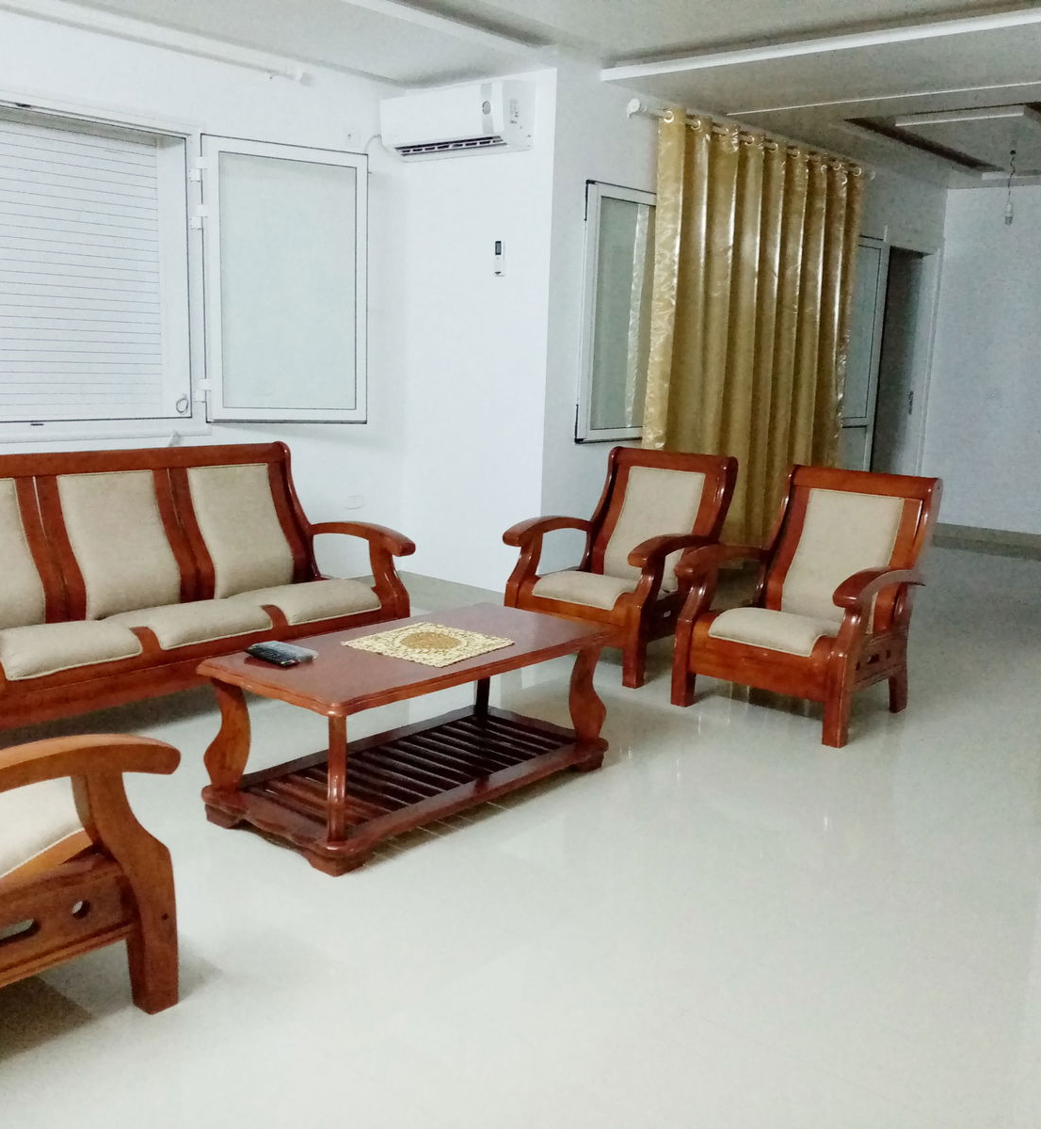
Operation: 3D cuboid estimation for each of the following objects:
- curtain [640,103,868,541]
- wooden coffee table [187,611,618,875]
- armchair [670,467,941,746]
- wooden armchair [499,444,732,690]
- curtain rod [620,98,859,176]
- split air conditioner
[{"bbox_3d":[1.489,-1.274,6.968,0.139,2.467,2.377,11,15,39],"label":"curtain"},{"bbox_3d":[-0.316,0.480,3.516,0.592,0.455,1.168,11,15,39],"label":"wooden coffee table"},{"bbox_3d":[1.143,0.114,4.470,0.748,0.901,0.811,11,14,39],"label":"armchair"},{"bbox_3d":[0.457,-0.031,5.086,0.748,0.901,0.811,10,14,37],"label":"wooden armchair"},{"bbox_3d":[1.437,-2.453,6.647,0.104,0.069,2.738,11,15,39],"label":"curtain rod"},{"bbox_3d":[-0.331,-2.188,5.593,0.840,0.309,0.208,11,15,39],"label":"split air conditioner"}]

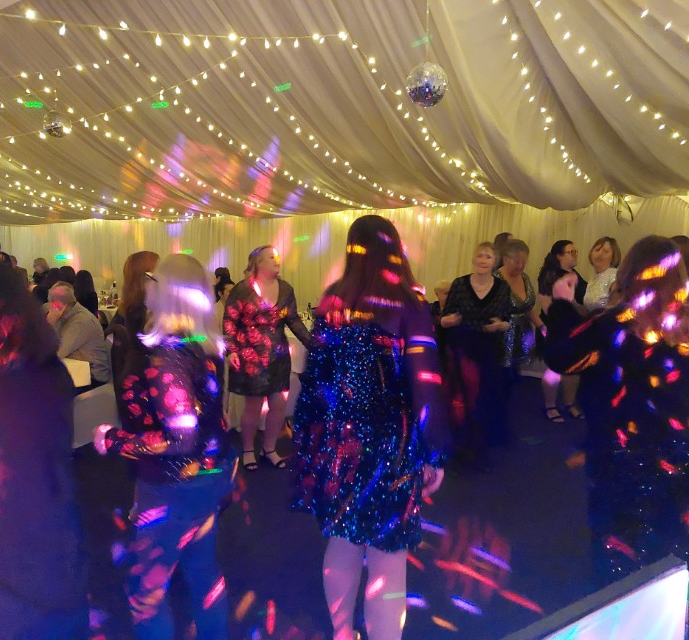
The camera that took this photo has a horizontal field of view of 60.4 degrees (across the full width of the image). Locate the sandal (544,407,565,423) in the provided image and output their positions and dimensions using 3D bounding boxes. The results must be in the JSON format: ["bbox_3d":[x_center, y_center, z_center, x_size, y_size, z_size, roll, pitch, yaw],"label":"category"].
[{"bbox_3d":[2.021,0.892,5.693,0.090,0.105,0.240,-3,6,-32],"label":"sandal"}]

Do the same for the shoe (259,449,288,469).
[{"bbox_3d":[-0.525,1.003,4.371,0.090,0.110,0.240,-4,7,-42],"label":"shoe"}]

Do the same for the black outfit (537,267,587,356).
[{"bbox_3d":[2.087,-0.054,5.690,0.440,0.936,0.300,-4,6,-40],"label":"black outfit"}]

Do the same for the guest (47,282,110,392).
[{"bbox_3d":[-2.246,0.354,4.848,0.740,1.321,0.520,-4,6,-40],"label":"guest"}]

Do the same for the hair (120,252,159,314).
[{"bbox_3d":[-1.131,-0.202,3.295,0.230,0.367,0.210,-1,5,-15],"label":"hair"}]

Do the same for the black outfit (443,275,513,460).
[{"bbox_3d":[0.965,0.350,4.293,0.480,1.372,0.300,1,5,10],"label":"black outfit"}]

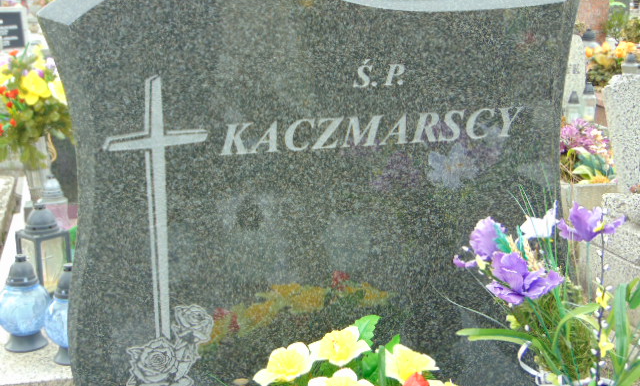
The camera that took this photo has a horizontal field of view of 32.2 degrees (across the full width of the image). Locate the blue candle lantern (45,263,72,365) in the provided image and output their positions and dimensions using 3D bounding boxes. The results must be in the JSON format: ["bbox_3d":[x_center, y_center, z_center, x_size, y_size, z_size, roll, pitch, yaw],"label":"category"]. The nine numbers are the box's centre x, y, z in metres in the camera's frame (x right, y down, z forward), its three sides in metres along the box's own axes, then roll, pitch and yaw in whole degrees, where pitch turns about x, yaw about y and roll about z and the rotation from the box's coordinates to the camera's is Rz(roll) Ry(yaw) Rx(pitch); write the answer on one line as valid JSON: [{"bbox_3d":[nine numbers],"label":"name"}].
[{"bbox_3d":[-0.513,0.246,2.300,0.109,0.201,0.109,-3,13,-12],"label":"blue candle lantern"}]

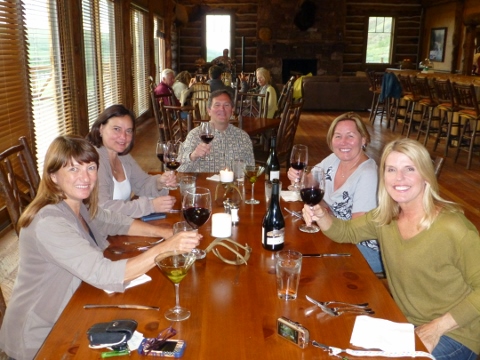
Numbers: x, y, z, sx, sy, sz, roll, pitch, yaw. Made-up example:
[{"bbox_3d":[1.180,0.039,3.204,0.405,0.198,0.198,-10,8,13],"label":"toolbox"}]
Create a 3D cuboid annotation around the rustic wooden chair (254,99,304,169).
[{"bbox_3d":[0.330,-0.314,5.007,0.560,1.060,0.470,6,16,22],"label":"rustic wooden chair"}]

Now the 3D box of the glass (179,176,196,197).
[{"bbox_3d":[-0.266,0.062,2.429,0.083,0.143,0.083,0,15,-1],"label":"glass"}]

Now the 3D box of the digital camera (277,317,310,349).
[{"bbox_3d":[0.153,0.435,1.352,0.094,0.053,0.023,14,21,42],"label":"digital camera"}]

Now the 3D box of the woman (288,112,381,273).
[{"bbox_3d":[0.420,0.278,2.389,0.550,1.260,0.700,14,21,41],"label":"woman"}]

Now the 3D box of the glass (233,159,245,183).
[{"bbox_3d":[-0.005,-0.035,2.851,0.078,0.146,0.078,0,15,0],"label":"glass"}]

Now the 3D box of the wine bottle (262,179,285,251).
[{"bbox_3d":[0.141,0.146,1.971,0.086,0.287,0.086,2,15,4],"label":"wine bottle"}]

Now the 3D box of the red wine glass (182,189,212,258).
[{"bbox_3d":[-0.153,0.158,1.712,0.105,0.245,0.105,-1,15,-6],"label":"red wine glass"}]

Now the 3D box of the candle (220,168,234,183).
[{"bbox_3d":[-0.071,-0.017,2.600,0.076,0.055,0.076,0,15,-1],"label":"candle"}]

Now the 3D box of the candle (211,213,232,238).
[{"bbox_3d":[-0.068,0.175,1.810,0.077,0.077,0.077,0,15,-1],"label":"candle"}]

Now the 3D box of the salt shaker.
[{"bbox_3d":[-0.024,0.161,2.158,0.038,0.100,0.038,0,15,-1],"label":"salt shaker"}]

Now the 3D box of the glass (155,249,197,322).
[{"bbox_3d":[-0.189,0.321,1.410,0.121,0.185,0.121,0,15,-1],"label":"glass"}]

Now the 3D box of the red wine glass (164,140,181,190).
[{"bbox_3d":[-0.347,-0.070,2.390,0.088,0.234,0.088,0,15,0],"label":"red wine glass"}]

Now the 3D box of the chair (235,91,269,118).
[{"bbox_3d":[0.093,-0.567,5.980,0.480,1.060,0.520,6,16,20],"label":"chair"}]

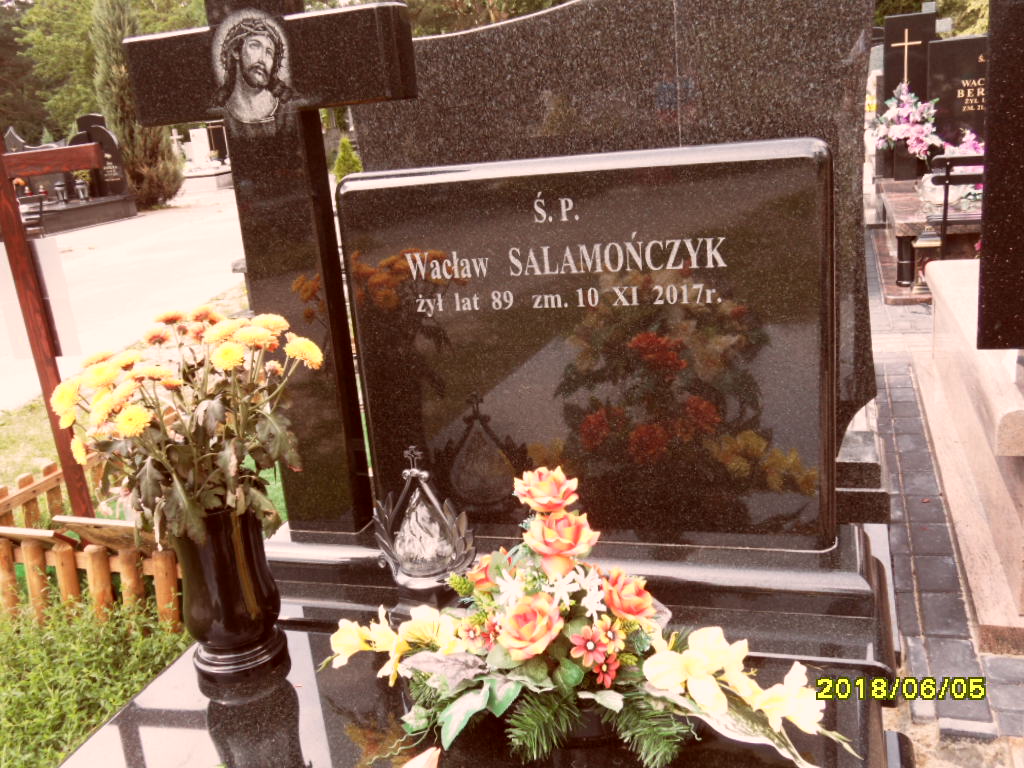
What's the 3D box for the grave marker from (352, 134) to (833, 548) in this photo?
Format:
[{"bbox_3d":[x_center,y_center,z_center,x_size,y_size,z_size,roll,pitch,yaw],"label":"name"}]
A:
[{"bbox_3d":[0.113,-0.042,1.461,0.730,0.577,0.075,0,13,16],"label":"grave marker"}]

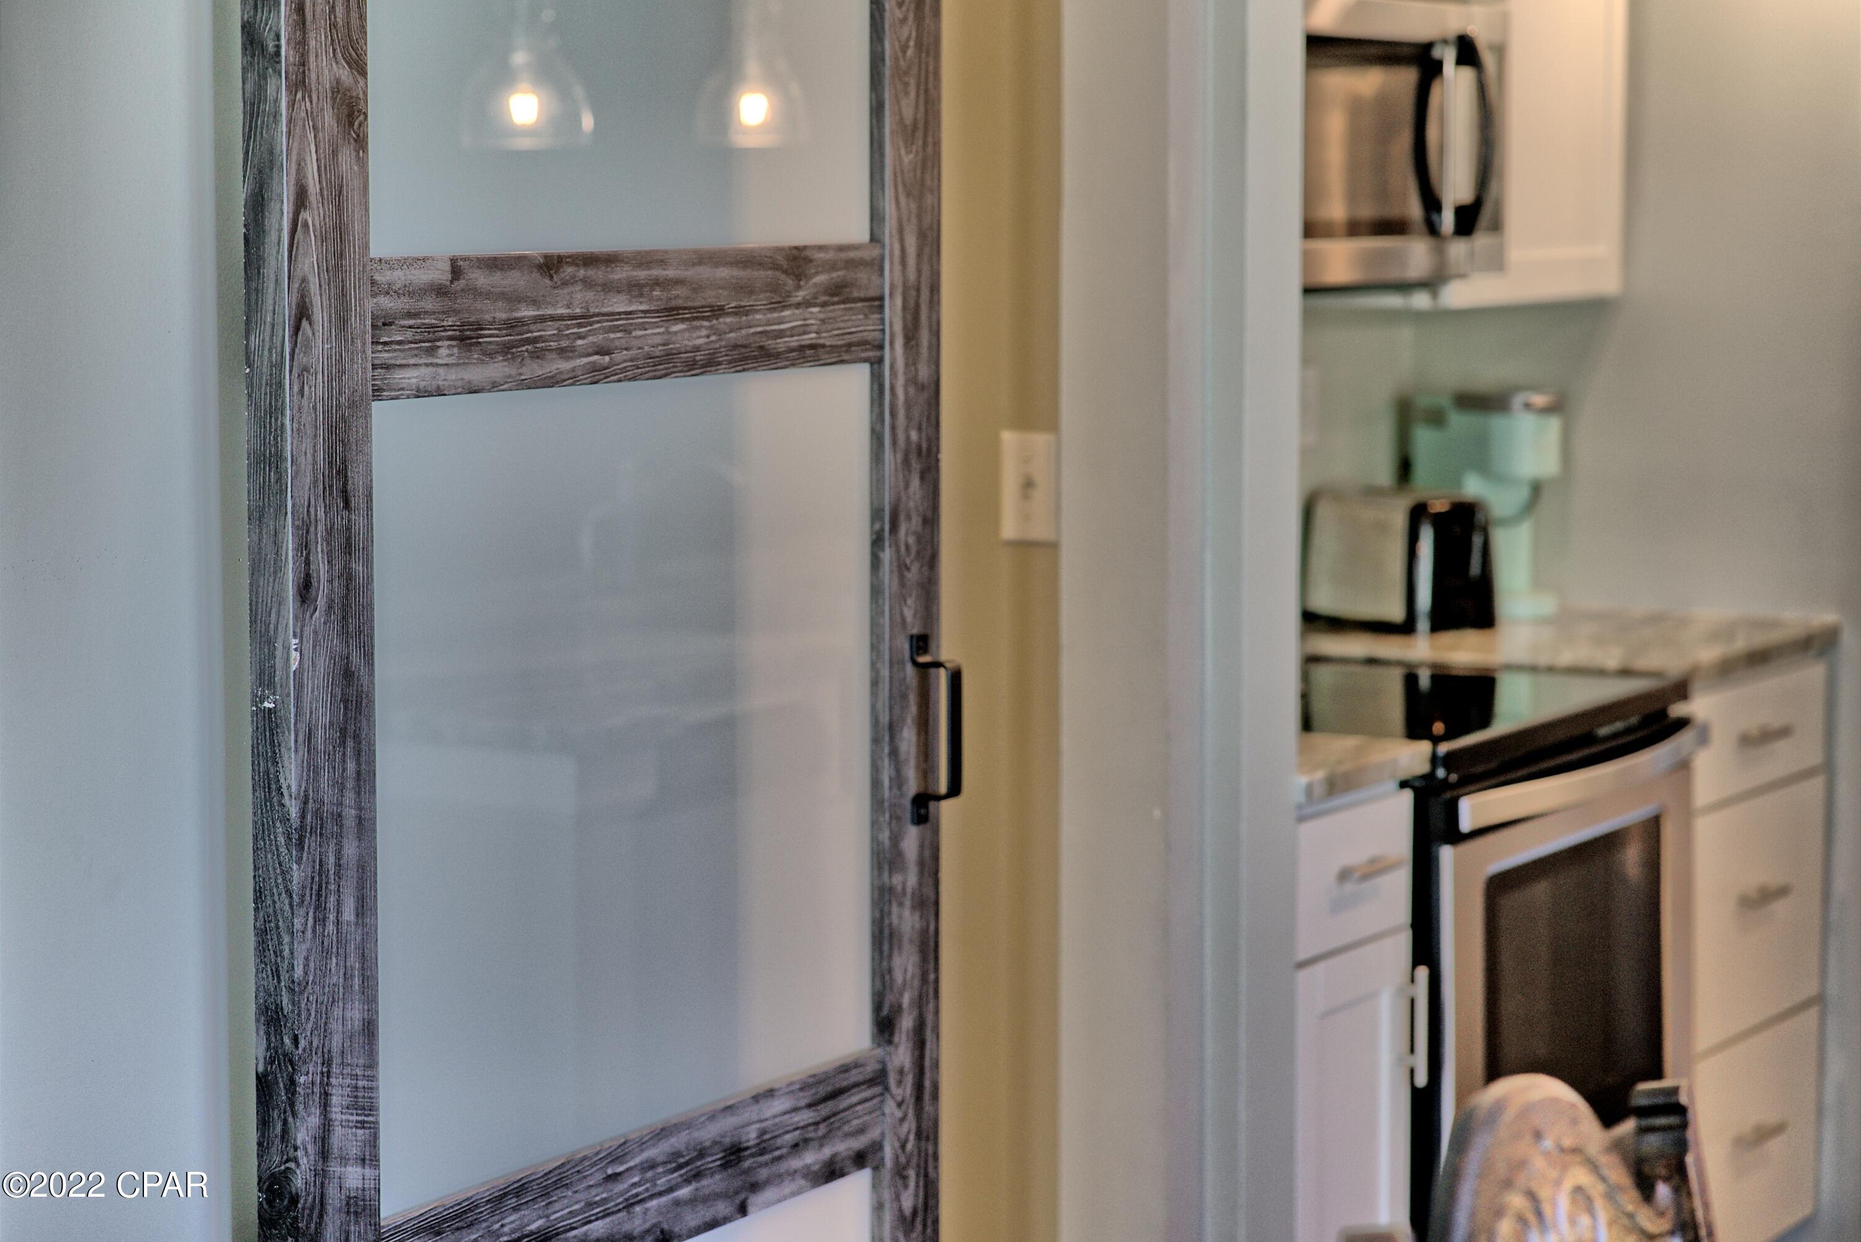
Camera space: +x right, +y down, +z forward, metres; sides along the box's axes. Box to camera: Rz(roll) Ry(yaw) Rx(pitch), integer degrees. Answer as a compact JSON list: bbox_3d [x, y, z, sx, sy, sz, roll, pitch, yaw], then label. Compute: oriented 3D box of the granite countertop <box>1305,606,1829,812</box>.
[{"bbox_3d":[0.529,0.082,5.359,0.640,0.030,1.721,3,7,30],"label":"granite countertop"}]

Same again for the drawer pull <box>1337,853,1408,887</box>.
[{"bbox_3d":[0.464,0.261,4.627,0.034,0.012,0.132,3,7,30],"label":"drawer pull"}]

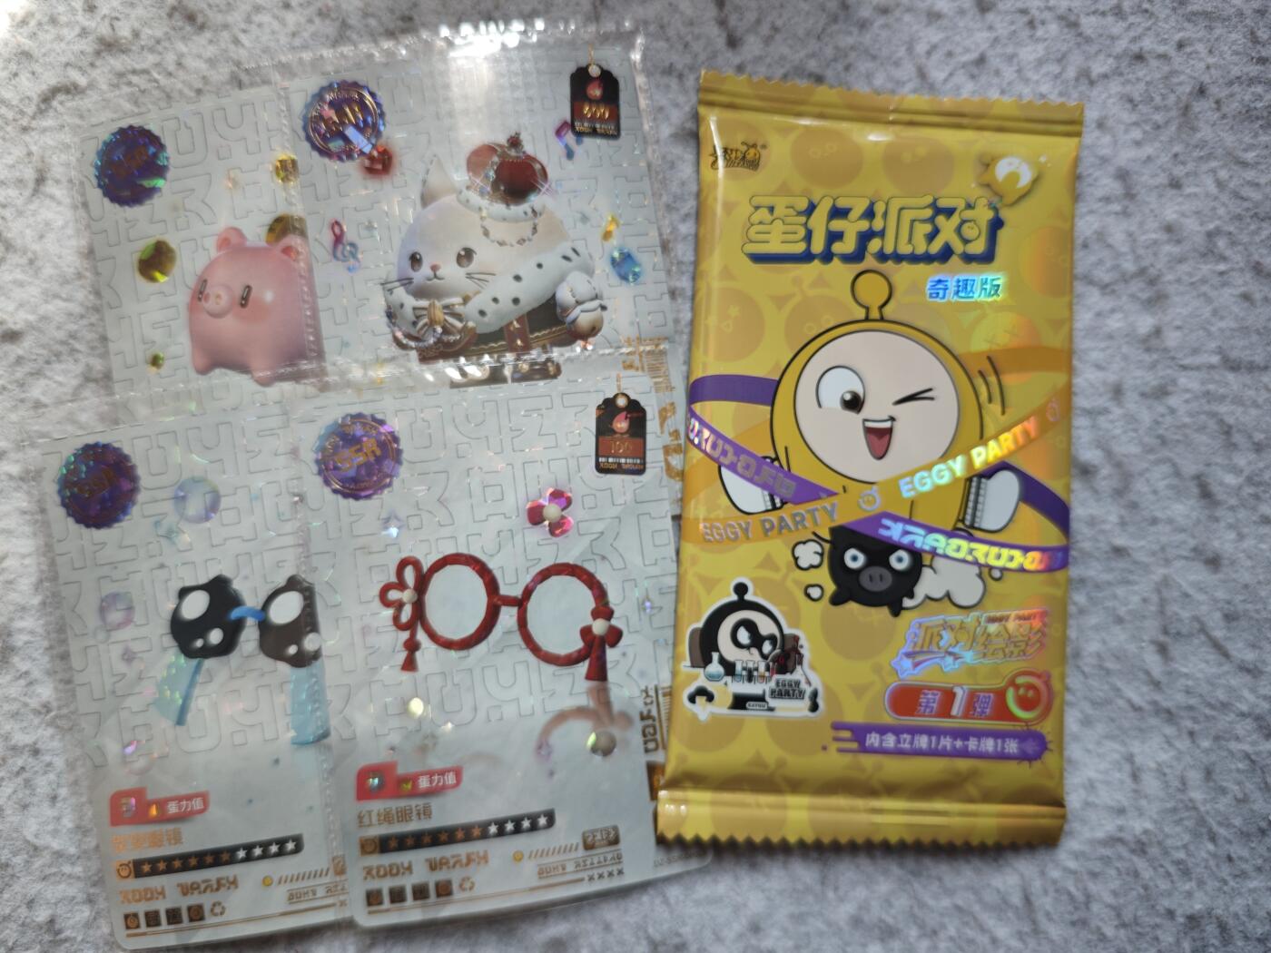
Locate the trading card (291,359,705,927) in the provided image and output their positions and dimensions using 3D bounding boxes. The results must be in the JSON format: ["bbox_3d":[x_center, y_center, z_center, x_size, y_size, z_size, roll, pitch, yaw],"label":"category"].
[{"bbox_3d":[-0.023,0.028,0.146,0.063,0.001,0.088,-7,87,-4],"label":"trading card"}]

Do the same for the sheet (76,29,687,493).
[{"bbox_3d":[-0.042,-0.030,0.148,0.100,0.002,0.089,-9,87,-4],"label":"sheet"}]

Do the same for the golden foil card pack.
[{"bbox_3d":[0.044,-0.004,0.149,0.071,0.009,0.135,3,86,-4],"label":"golden foil card pack"}]

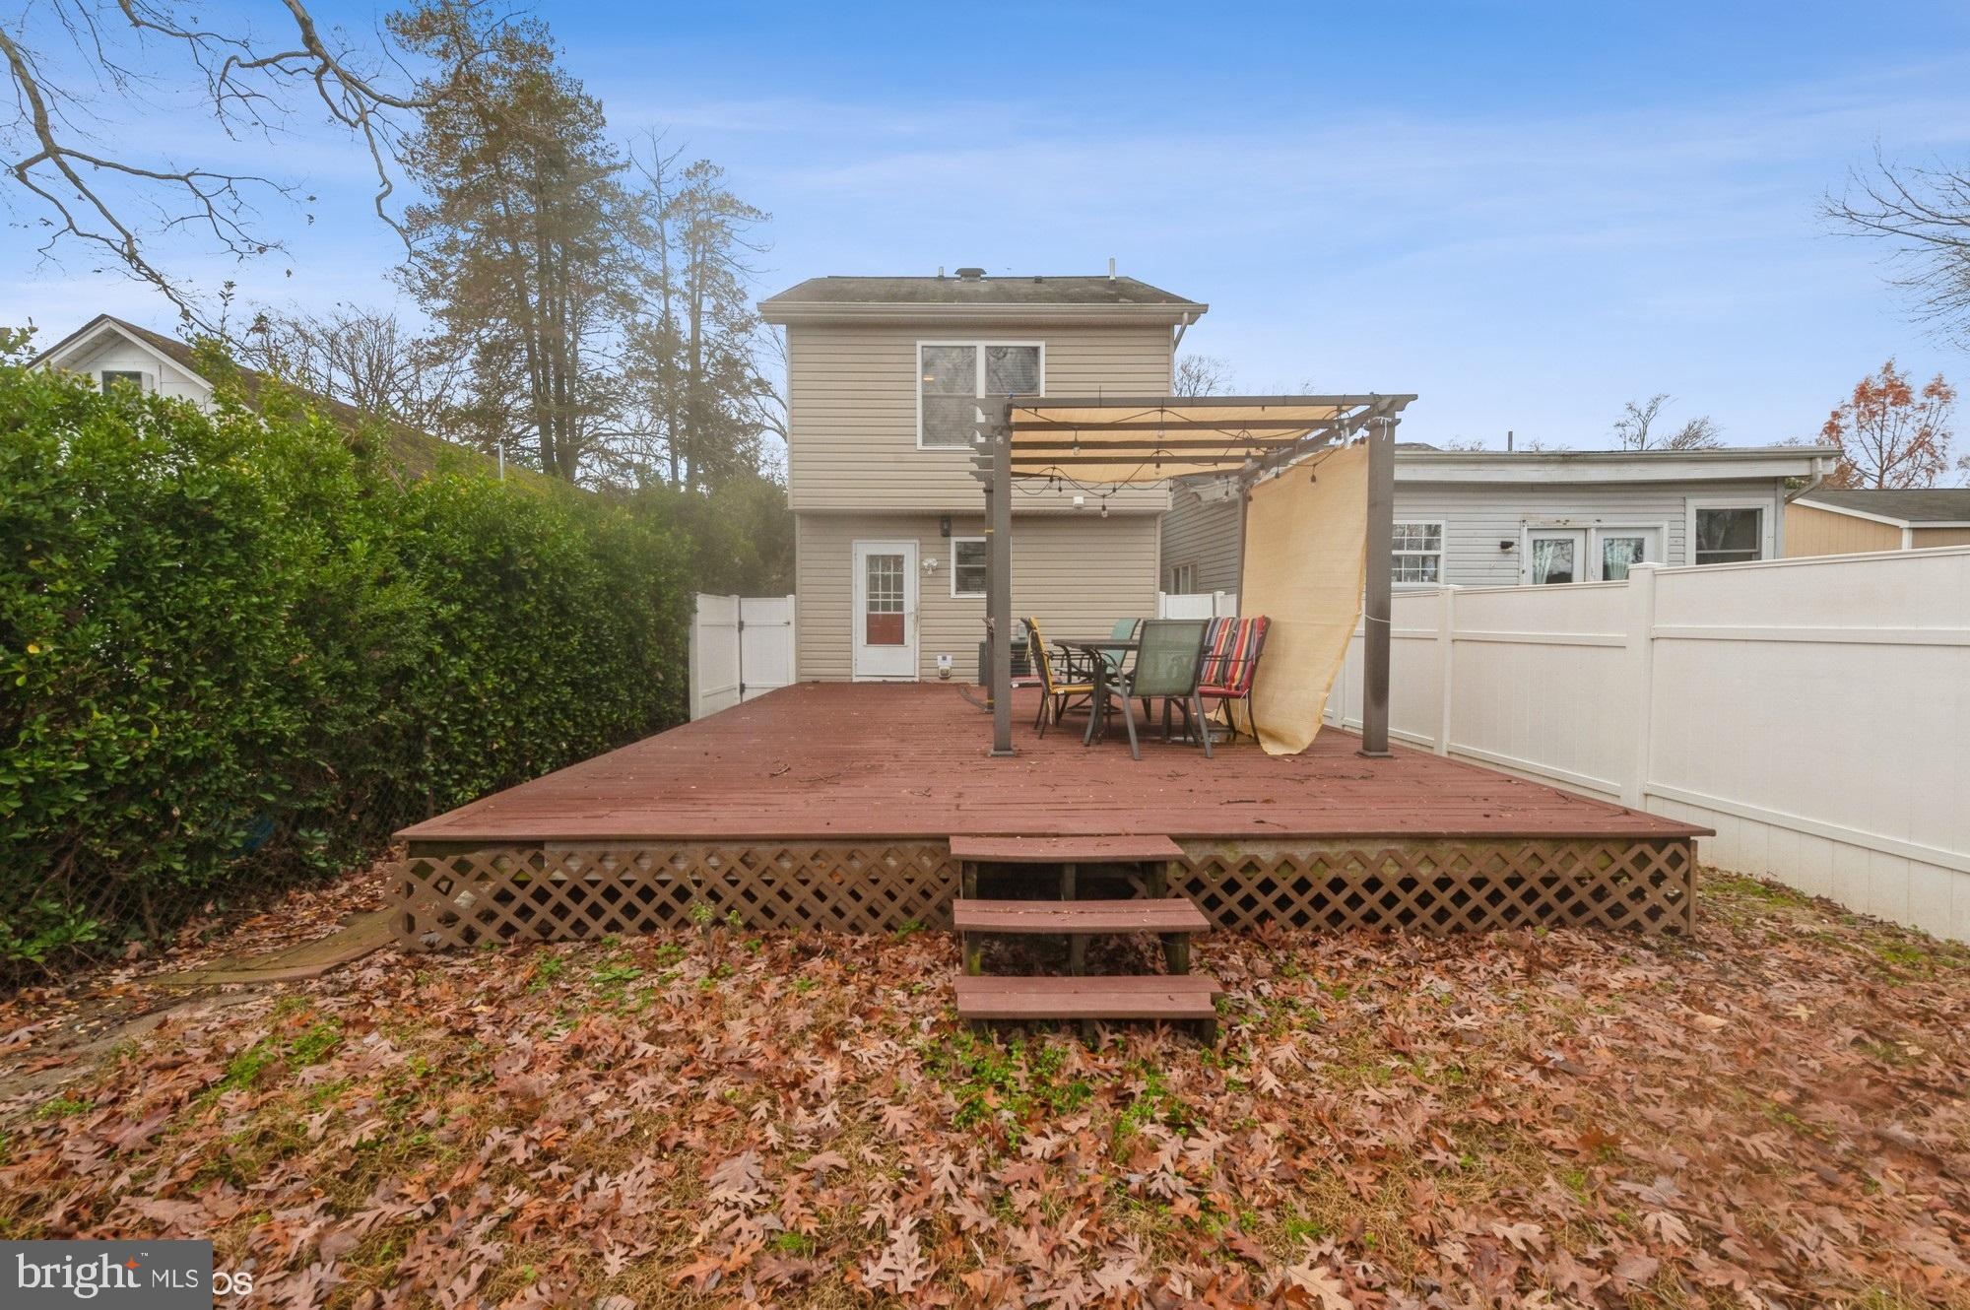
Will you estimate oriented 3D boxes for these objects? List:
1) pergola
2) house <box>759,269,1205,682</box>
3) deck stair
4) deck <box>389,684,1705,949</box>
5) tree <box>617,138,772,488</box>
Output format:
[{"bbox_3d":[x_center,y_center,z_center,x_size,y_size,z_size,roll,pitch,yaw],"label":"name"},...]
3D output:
[{"bbox_3d":[1.491,-0.624,6.778,3.100,2.550,2.840,0,3,-1],"label":"pergola"},{"bbox_3d":[-0.118,-3.345,14.961,6.300,8.150,8.500,0,3,-1],"label":"house"},{"bbox_3d":[0.370,1.082,3.108,0.980,0.510,0.740,0,3,-1],"label":"deck stair"},{"bbox_3d":[0.172,0.858,7.521,5.800,0.490,8.250,0,3,-2],"label":"deck"},{"bbox_3d":[-10.152,-9.004,26.481,5.484,18.339,5.484,0,3,-1],"label":"tree"}]

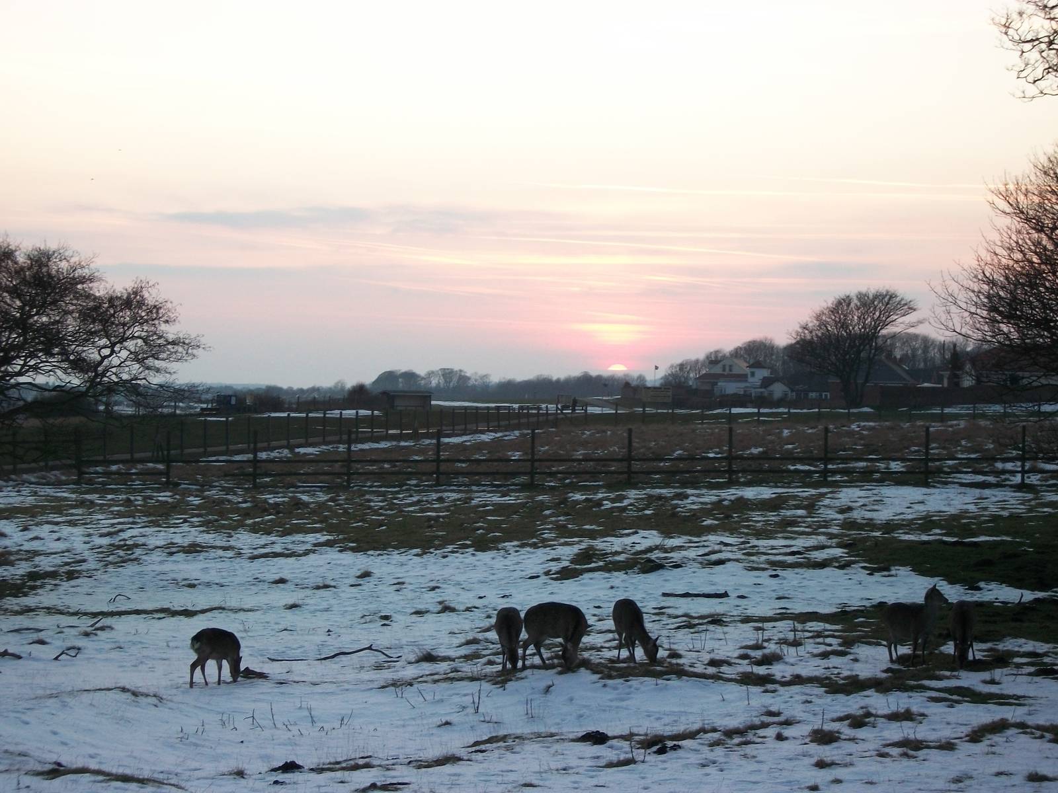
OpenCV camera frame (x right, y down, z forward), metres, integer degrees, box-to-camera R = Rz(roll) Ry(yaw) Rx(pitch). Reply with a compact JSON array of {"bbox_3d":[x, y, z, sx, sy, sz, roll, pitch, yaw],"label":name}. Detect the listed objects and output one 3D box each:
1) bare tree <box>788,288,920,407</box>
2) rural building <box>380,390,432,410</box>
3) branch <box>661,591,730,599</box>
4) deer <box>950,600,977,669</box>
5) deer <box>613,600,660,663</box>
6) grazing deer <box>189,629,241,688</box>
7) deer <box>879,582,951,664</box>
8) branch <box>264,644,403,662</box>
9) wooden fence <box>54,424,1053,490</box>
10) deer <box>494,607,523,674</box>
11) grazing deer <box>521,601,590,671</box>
[{"bbox_3d":[34.993,-5.214,255.000,14.200,12.800,13.000,0,0,0],"label":"bare tree"},{"bbox_3d":[-14.345,0.425,275.000,5.600,2.300,2.800,0,0,-23],"label":"rural building"},{"bbox_3d":[2.574,3.060,36.300,1.060,0.110,0.160,0,0,0],"label":"branch"},{"bbox_3d":[5.121,2.803,27.800,0.350,0.800,1.050,0,0,2],"label":"deer"},{"bbox_3d":[1.250,2.755,27.700,0.420,0.760,1.000,0,0,-27],"label":"deer"},{"bbox_3d":[-3.503,2.918,26.300,0.850,0.660,0.300,0,0,-40],"label":"grazing deer"},{"bbox_3d":[4.588,2.710,28.000,0.380,0.970,1.000,0,0,-40],"label":"deer"},{"bbox_3d":[-2.337,3.075,28.200,1.600,0.180,0.400,0,0,0],"label":"branch"},{"bbox_3d":[0.243,1.947,78.000,34.000,2.050,0.200,0,0,9],"label":"wooden fence"},{"bbox_3d":[-0.242,2.804,27.100,0.350,0.790,1.050,0,0,-6],"label":"deer"},{"bbox_3d":[0.287,2.767,27.200,1.050,0.800,0.400,0,0,44],"label":"grazing deer"}]

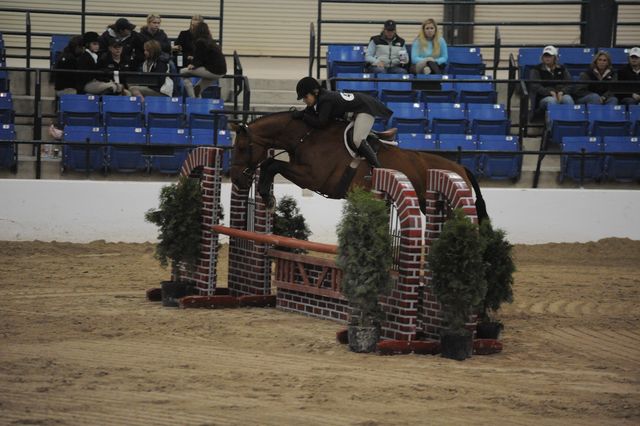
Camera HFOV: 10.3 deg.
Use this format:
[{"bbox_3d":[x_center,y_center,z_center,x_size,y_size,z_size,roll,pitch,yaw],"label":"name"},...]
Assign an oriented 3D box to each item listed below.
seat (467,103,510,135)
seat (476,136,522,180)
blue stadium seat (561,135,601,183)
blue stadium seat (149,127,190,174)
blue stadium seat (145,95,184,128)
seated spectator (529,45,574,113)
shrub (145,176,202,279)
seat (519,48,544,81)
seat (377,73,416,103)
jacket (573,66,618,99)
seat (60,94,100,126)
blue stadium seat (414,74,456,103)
[{"bbox_3d":[2.090,-1.032,44.200,0.500,0.660,0.450,1,4,-9],"label":"seat"},{"bbox_3d":[2.363,-0.698,46.641,0.520,0.670,0.420,1,4,-7],"label":"seat"},{"bbox_3d":[3.449,-0.687,46.784,0.520,0.670,0.420,1,4,-7],"label":"blue stadium seat"},{"bbox_3d":[-1.945,-0.778,46.073,0.520,0.670,0.420,1,4,-7],"label":"blue stadium seat"},{"bbox_3d":[-1.906,-1.101,43.700,0.500,0.660,0.450,1,4,-9],"label":"blue stadium seat"},{"bbox_3d":[3.007,-1.566,46.362,0.560,1.200,0.750,1,4,-6],"label":"seated spectator"},{"bbox_3d":[-1.403,0.187,36.000,0.680,1.120,0.660,1,4,-7],"label":"shrub"},{"bbox_3d":[2.810,-1.794,45.700,0.500,0.660,0.450,1,4,-9],"label":"seat"},{"bbox_3d":[0.991,-1.480,46.263,0.510,0.610,0.420,1,4,-6],"label":"seat"},{"bbox_3d":[3.609,-1.660,46.462,0.540,0.520,0.360,1,4,-6],"label":"jacket"},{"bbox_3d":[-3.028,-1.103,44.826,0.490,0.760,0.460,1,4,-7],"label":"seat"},{"bbox_3d":[1.506,-1.479,46.313,0.510,0.610,0.420,1,4,-6],"label":"blue stadium seat"}]

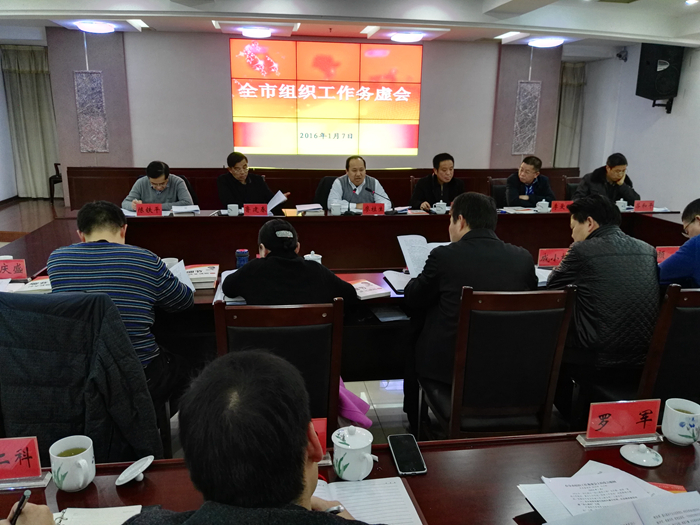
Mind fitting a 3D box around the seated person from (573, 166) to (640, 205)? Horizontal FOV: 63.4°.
[{"bbox_3d":[2.465,-0.412,5.531,0.640,1.280,0.750,-1,13,-8],"label":"seated person"}]

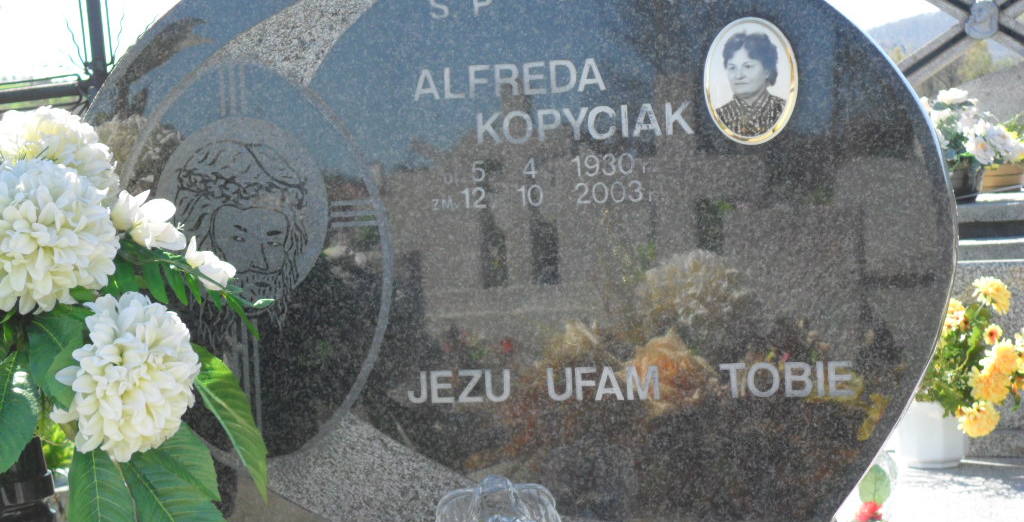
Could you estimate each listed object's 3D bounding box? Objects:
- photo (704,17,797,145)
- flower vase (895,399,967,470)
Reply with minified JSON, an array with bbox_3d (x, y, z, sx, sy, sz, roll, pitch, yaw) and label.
[{"bbox_3d":[0.274,-0.205,2.500,0.108,0.146,0.012,-2,5,16],"label":"photo"},{"bbox_3d":[0.647,0.266,3.378,0.109,0.105,0.109,-2,5,16],"label":"flower vase"}]

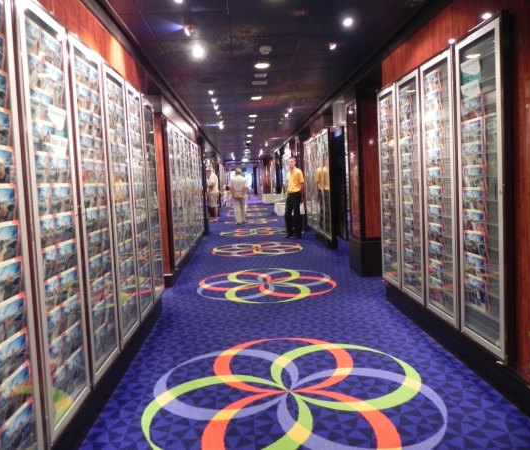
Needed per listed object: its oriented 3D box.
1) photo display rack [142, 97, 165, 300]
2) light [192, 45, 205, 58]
[{"bbox_3d":[-1.118,-0.238,4.369,0.110,1.860,0.570,-3,3,-3],"label":"photo display rack"},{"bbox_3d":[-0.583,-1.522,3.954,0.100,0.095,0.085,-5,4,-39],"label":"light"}]

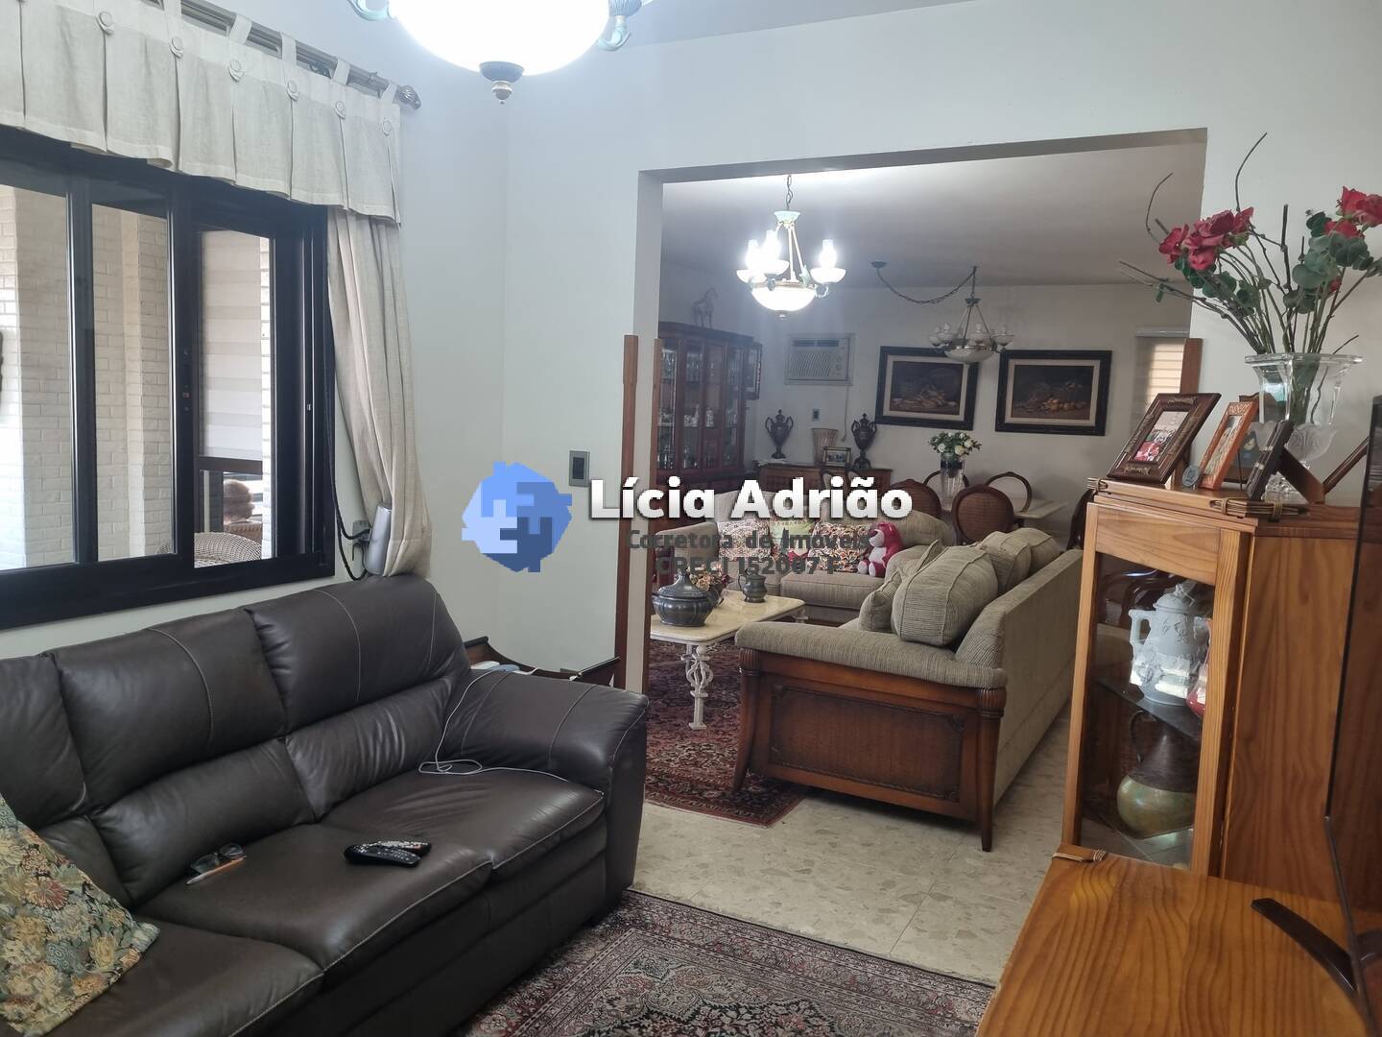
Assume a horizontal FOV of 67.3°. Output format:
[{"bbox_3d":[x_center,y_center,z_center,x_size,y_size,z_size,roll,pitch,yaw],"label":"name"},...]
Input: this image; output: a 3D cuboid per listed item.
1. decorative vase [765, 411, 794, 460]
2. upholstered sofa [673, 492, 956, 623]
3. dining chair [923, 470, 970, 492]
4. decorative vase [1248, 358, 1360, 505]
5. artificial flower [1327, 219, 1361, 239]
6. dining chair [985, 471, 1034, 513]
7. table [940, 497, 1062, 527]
[{"bbox_3d":[0.870,-0.816,10.134,0.270,0.483,0.200,5,7,27],"label":"decorative vase"},{"bbox_3d":[0.793,0.334,6.877,1.905,0.859,1.036,6,7,28],"label":"upholstered sofa"},{"bbox_3d":[2.142,0.094,9.097,0.490,1.019,0.570,5,7,27],"label":"dining chair"},{"bbox_3d":[1.339,-0.210,2.294,0.155,0.314,0.155,2,6,-6],"label":"decorative vase"},{"bbox_3d":[1.353,-0.596,2.150,0.078,0.055,0.078,5,7,27],"label":"artificial flower"},{"bbox_3d":[2.671,0.096,8.945,0.490,0.975,0.560,5,7,27],"label":"dining chair"},{"bbox_3d":[2.129,0.242,8.335,1.500,0.770,1.530,5,7,27],"label":"table"}]

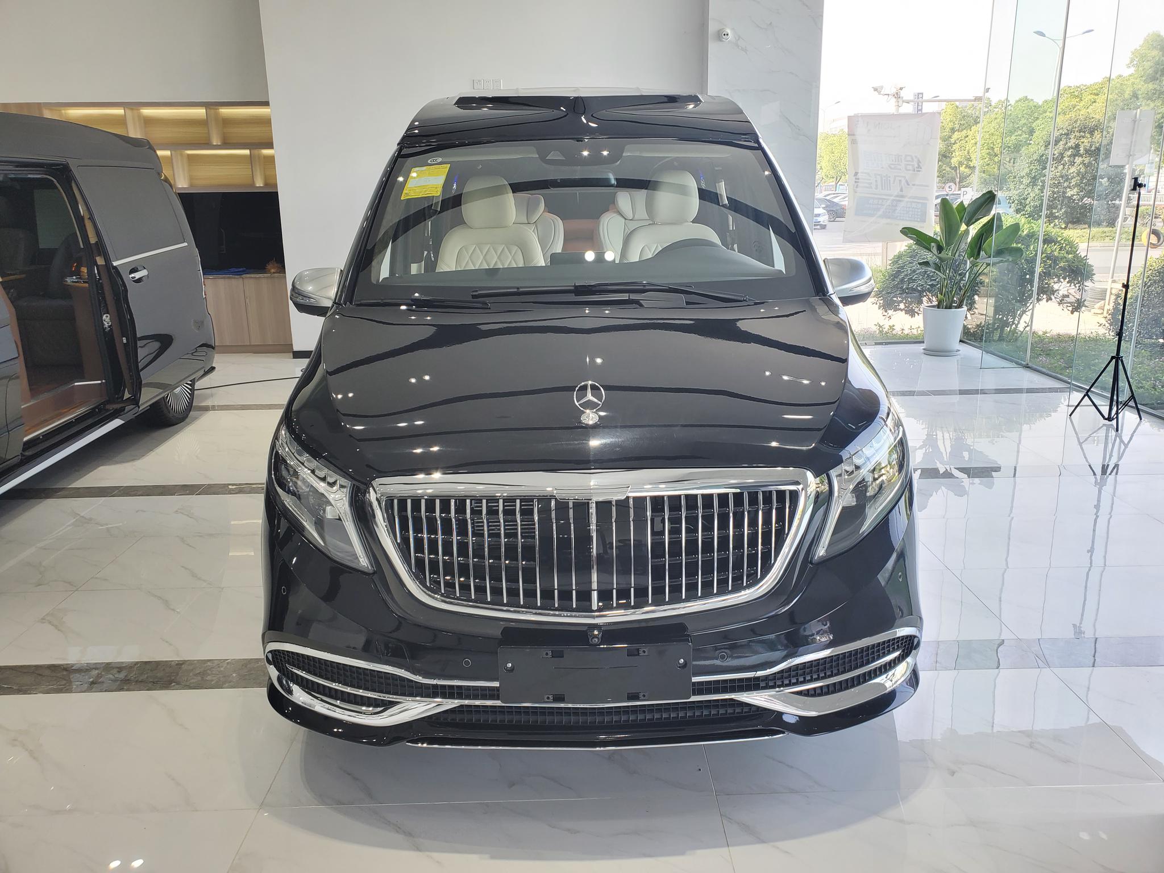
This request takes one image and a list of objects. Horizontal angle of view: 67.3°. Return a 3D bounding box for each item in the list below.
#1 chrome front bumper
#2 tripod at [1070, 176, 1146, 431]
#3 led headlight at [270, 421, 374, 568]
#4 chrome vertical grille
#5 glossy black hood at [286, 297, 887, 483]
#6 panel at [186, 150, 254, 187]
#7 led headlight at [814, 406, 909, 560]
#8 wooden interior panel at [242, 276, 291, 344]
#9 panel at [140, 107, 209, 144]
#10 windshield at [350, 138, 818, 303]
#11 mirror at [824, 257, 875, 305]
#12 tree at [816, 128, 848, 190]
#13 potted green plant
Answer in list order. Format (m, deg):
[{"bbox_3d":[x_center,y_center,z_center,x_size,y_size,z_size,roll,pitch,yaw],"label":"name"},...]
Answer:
[{"bbox_3d":[0.042,0.649,2.324,1.840,0.200,0.370,-1,15,0],"label":"chrome front bumper"},{"bbox_3d":[3.555,-0.860,5.653,0.420,1.600,0.420,-1,15,0],"label":"tripod"},{"bbox_3d":[-0.732,0.162,2.425,0.360,0.310,0.420,-1,15,2],"label":"led headlight"},{"bbox_3d":[0.028,0.262,2.153,1.070,0.335,0.180,-1,15,0],"label":"chrome vertical grille"},{"bbox_3d":[0.022,-0.156,2.519,1.700,0.380,0.920,-1,15,0],"label":"glossy black hood"},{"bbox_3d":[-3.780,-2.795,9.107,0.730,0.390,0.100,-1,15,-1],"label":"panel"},{"bbox_3d":[0.750,0.105,2.362,0.340,0.330,0.420,-1,15,0],"label":"led headlight"},{"bbox_3d":[-3.297,-1.330,9.252,0.490,0.700,0.040,-1,15,0],"label":"wooden interior panel"},{"bbox_3d":[-4.148,-3.191,9.000,0.780,0.360,0.050,-1,15,0],"label":"panel"},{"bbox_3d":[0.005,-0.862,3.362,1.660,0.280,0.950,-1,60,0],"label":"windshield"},{"bbox_3d":[1.022,-0.598,3.367,0.210,0.190,0.150,-1,15,0],"label":"mirror"},{"bbox_3d":[16.976,-17.939,59.666,3.600,5.500,3.400,-1,15,-1],"label":"tree"},{"bbox_3d":[3.618,-1.571,8.410,1.200,1.530,1.000,-1,15,-1],"label":"potted green plant"}]

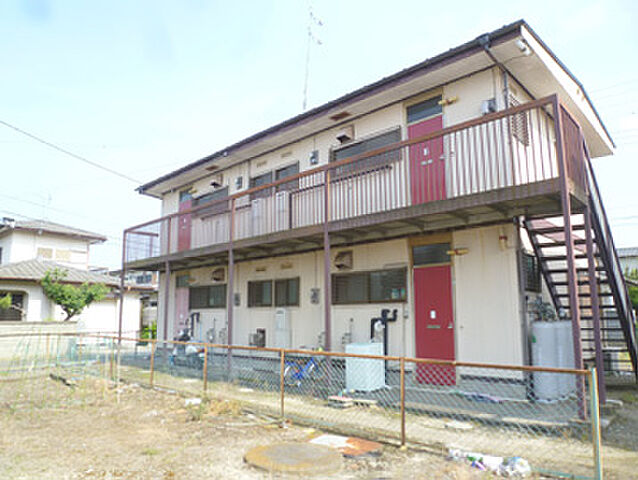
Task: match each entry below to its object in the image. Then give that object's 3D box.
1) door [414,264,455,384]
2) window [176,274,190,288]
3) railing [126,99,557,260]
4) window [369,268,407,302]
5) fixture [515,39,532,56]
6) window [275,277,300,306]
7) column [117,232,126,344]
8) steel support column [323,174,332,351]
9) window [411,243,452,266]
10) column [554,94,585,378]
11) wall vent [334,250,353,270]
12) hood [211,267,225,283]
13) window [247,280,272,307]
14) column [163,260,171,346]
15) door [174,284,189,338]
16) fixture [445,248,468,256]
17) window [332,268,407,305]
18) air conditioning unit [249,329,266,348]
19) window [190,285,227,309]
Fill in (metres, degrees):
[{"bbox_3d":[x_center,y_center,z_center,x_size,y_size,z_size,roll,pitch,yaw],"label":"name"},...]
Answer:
[{"bbox_3d":[2.015,1.478,7.756,0.746,2.045,0.071,-10,-13,43],"label":"door"},{"bbox_3d":[-4.004,1.221,12.973,0.733,0.356,0.074,-9,-14,42],"label":"window"},{"bbox_3d":[-1.249,-0.365,10.330,12.851,1.313,1.250,-10,-13,43],"label":"railing"},{"bbox_3d":[1.323,0.889,8.519,0.866,0.660,0.085,-10,-13,43],"label":"window"},{"bbox_3d":[3.032,-2.857,6.566,0.148,0.141,0.323,-9,-14,42],"label":"fixture"},{"bbox_3d":[-0.708,1.167,9.823,0.847,0.638,0.081,-9,-14,42],"label":"window"},{"bbox_3d":[-5.867,1.540,13.190,0.065,3.716,0.065,-9,-14,42],"label":"column"},{"bbox_3d":[0.157,0.538,7.620,0.065,3.743,0.065,-9,-14,42],"label":"steel support column"},{"bbox_3d":[1.907,0.254,7.503,0.706,0.349,0.074,-9,-14,42],"label":"window"},{"bbox_3d":[2.991,0.108,5.347,0.085,3.955,0.092,-10,-13,43],"label":"column"},{"bbox_3d":[0.502,0.418,9.218,0.334,0.405,0.241,-10,-13,43],"label":"wall vent"},{"bbox_3d":[-2.677,0.918,11.595,0.336,0.363,0.229,-9,-14,42],"label":"hood"},{"bbox_3d":[-1.400,1.281,10.464,0.907,0.638,0.081,-9,-14,42],"label":"window"},{"bbox_3d":[-3.883,1.787,11.254,0.065,2.554,0.065,-9,-14,42],"label":"column"},{"bbox_3d":[-4.243,2.512,13.639,0.753,2.080,0.071,-10,-13,43],"label":"door"},{"bbox_3d":[2.227,0.188,7.093,0.329,0.081,0.134,-9,-14,42],"label":"fixture"},{"bbox_3d":[0.958,0.949,8.851,1.860,0.660,0.099,-10,-13,43],"label":"window"},{"bbox_3d":[-1.516,2.411,10.845,0.412,0.476,0.248,-10,-13,43],"label":"air conditioning unit"},{"bbox_3d":[-3.238,1.654,12.794,1.974,0.674,0.099,-10,-13,43],"label":"window"}]

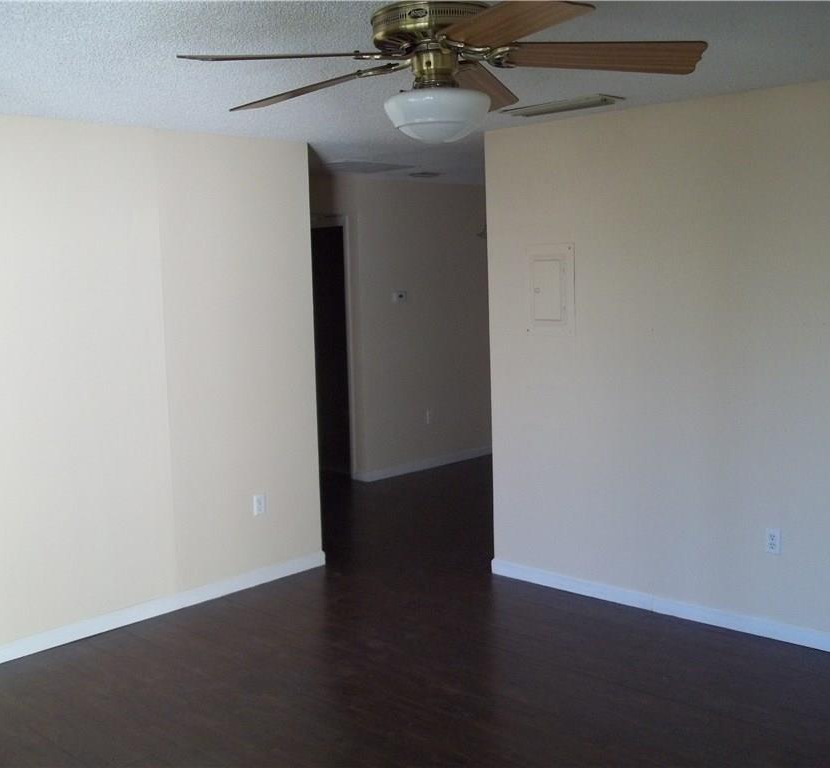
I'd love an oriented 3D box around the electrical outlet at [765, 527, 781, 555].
[{"bbox_3d":[1.606,0.706,4.237,0.071,0.116,0.010,4,9,41],"label":"electrical outlet"}]

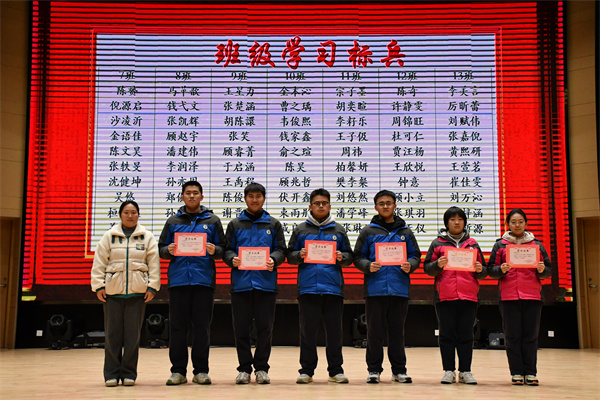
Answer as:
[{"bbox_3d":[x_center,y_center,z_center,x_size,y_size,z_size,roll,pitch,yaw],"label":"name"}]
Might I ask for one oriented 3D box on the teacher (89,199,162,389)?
[{"bbox_3d":[-1.546,0.811,7.115,0.614,1.630,0.360,0,-6,-3],"label":"teacher"}]

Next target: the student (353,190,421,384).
[{"bbox_3d":[0.796,0.773,7.278,0.616,1.740,0.450,0,-6,2],"label":"student"}]

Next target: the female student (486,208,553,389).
[{"bbox_3d":[1.975,0.852,7.174,0.567,1.561,0.430,0,-6,4],"label":"female student"}]

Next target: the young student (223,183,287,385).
[{"bbox_3d":[-0.405,0.737,7.247,0.582,1.806,0.450,0,-6,-1],"label":"young student"}]

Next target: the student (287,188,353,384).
[{"bbox_3d":[0.186,0.767,7.279,0.589,1.752,0.450,0,-6,0],"label":"student"}]

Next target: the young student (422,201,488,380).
[{"bbox_3d":[1.411,0.846,7.235,0.567,1.585,0.430,0,-6,3],"label":"young student"}]

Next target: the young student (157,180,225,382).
[{"bbox_3d":[-0.968,0.728,7.202,0.601,1.814,0.450,0,-6,-2],"label":"young student"}]

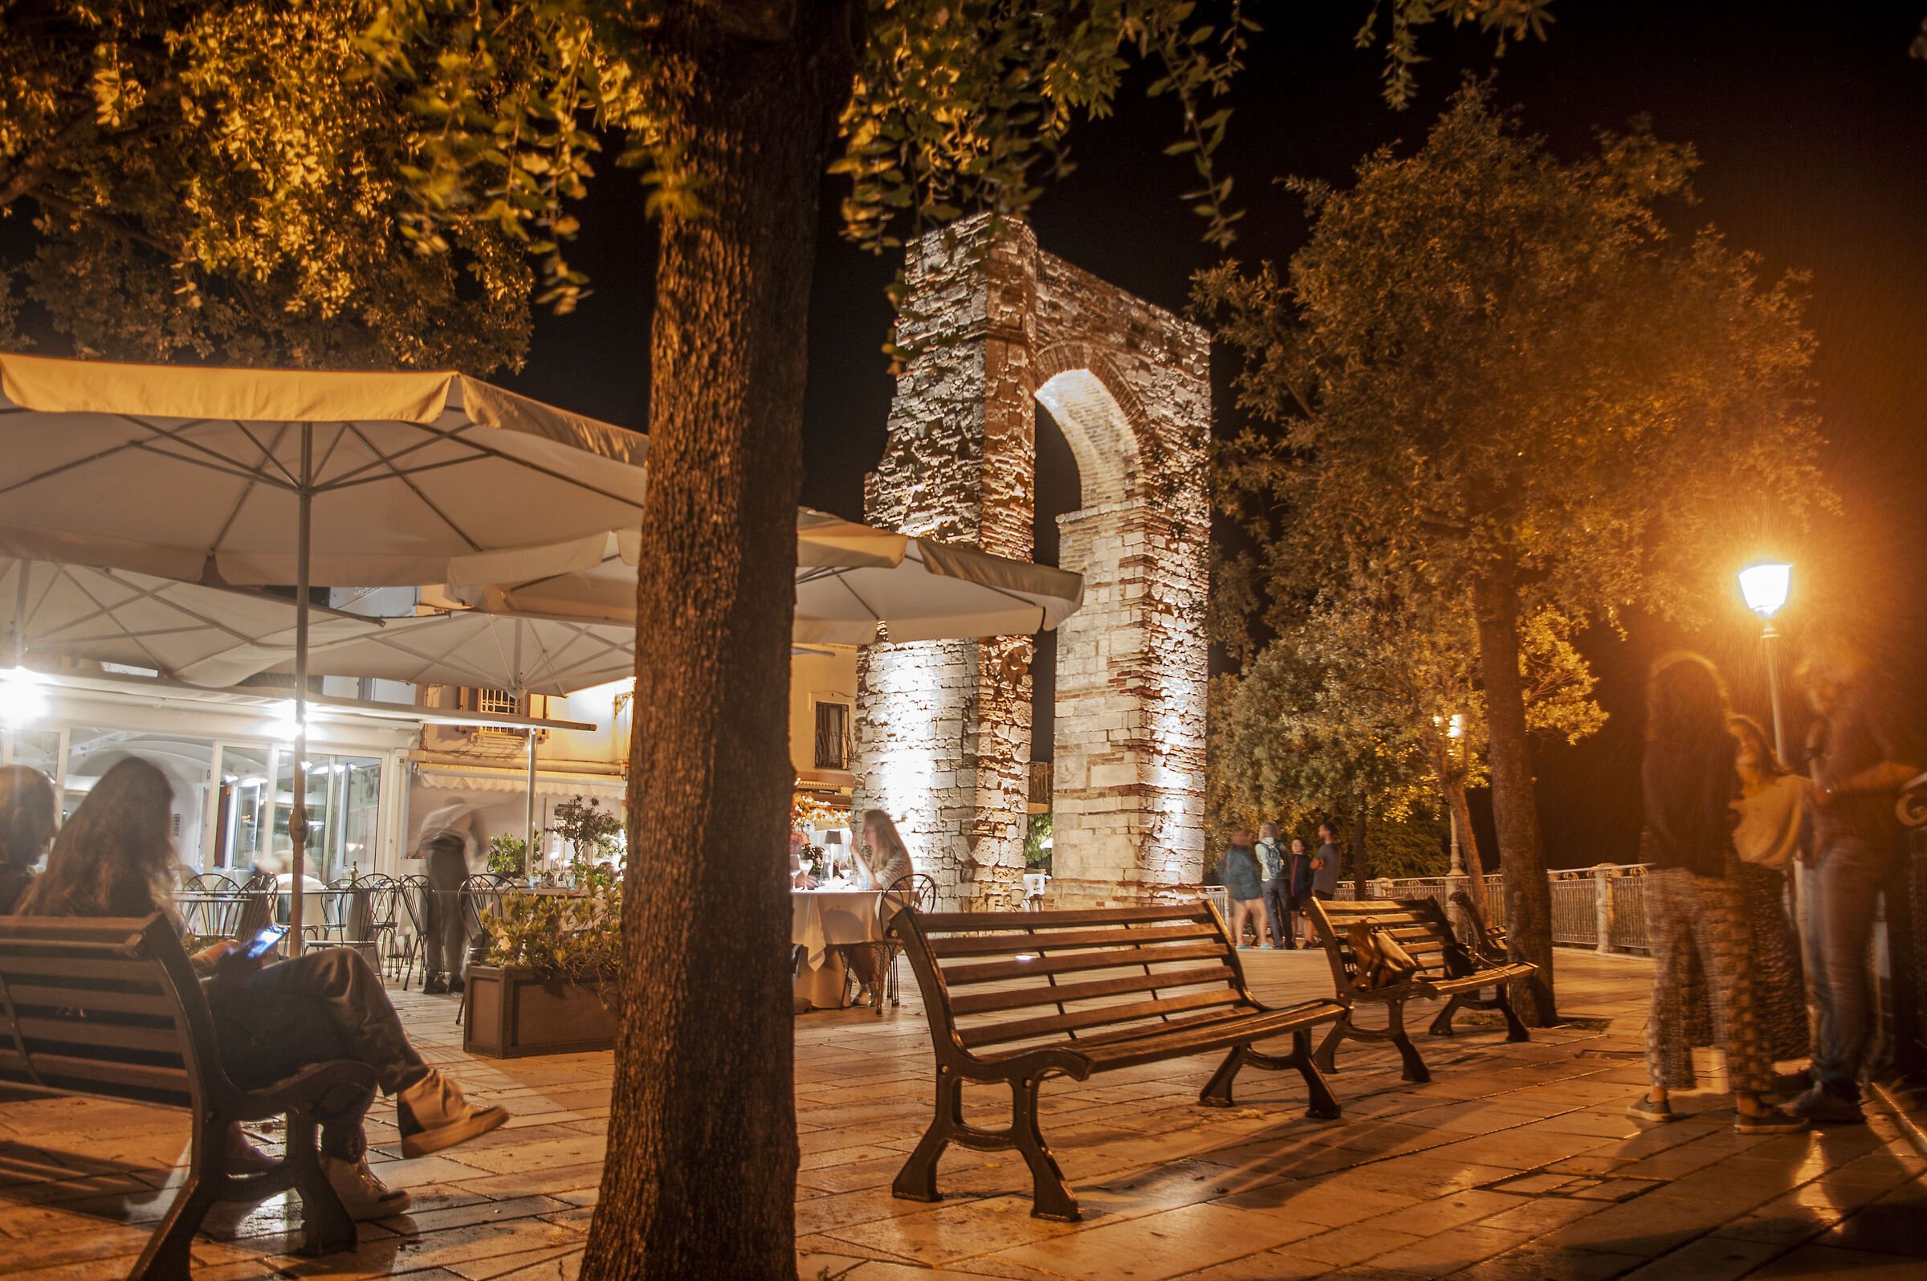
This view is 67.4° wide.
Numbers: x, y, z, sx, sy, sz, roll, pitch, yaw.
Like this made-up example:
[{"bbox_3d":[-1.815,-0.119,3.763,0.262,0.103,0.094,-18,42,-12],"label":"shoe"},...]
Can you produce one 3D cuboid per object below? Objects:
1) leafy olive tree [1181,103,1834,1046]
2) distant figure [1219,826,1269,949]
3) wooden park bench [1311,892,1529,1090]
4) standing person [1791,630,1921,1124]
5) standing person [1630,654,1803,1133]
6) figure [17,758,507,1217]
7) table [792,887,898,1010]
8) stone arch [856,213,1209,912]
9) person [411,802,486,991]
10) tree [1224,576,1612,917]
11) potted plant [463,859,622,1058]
[{"bbox_3d":[3.698,-0.765,9.777,4.350,6.450,4.300,-1,-10,0],"label":"leafy olive tree"},{"bbox_3d":[3.988,3.509,20.400,0.550,1.700,0.420,-7,-12,34],"label":"distant figure"},{"bbox_3d":[2.300,1.642,7.107,0.640,0.780,1.930,-6,-11,32],"label":"wooden park bench"},{"bbox_3d":[3.299,0.847,5.354,0.480,1.770,0.500,-2,-10,12],"label":"standing person"},{"bbox_3d":[2.633,0.876,5.187,0.520,1.670,0.420,-7,-12,31],"label":"standing person"},{"bbox_3d":[-1.750,0.878,3.625,0.550,1.140,1.060,-7,-12,34],"label":"figure"},{"bbox_3d":[-0.860,2.135,10.035,0.900,0.770,0.900,-3,-10,17],"label":"table"},{"bbox_3d":[1.169,-0.479,20.586,2.050,9.400,5.420,-8,-12,40],"label":"stone arch"},{"bbox_3d":[-3.994,1.987,11.277,0.500,1.470,0.650,-4,-10,22],"label":"person"},{"bbox_3d":[5.832,1.588,18.794,5.000,4.850,4.600,-1,-10,0],"label":"tree"},{"bbox_3d":[-1.986,1.616,7.469,1.000,0.950,0.480,8,-12,-40],"label":"potted plant"}]

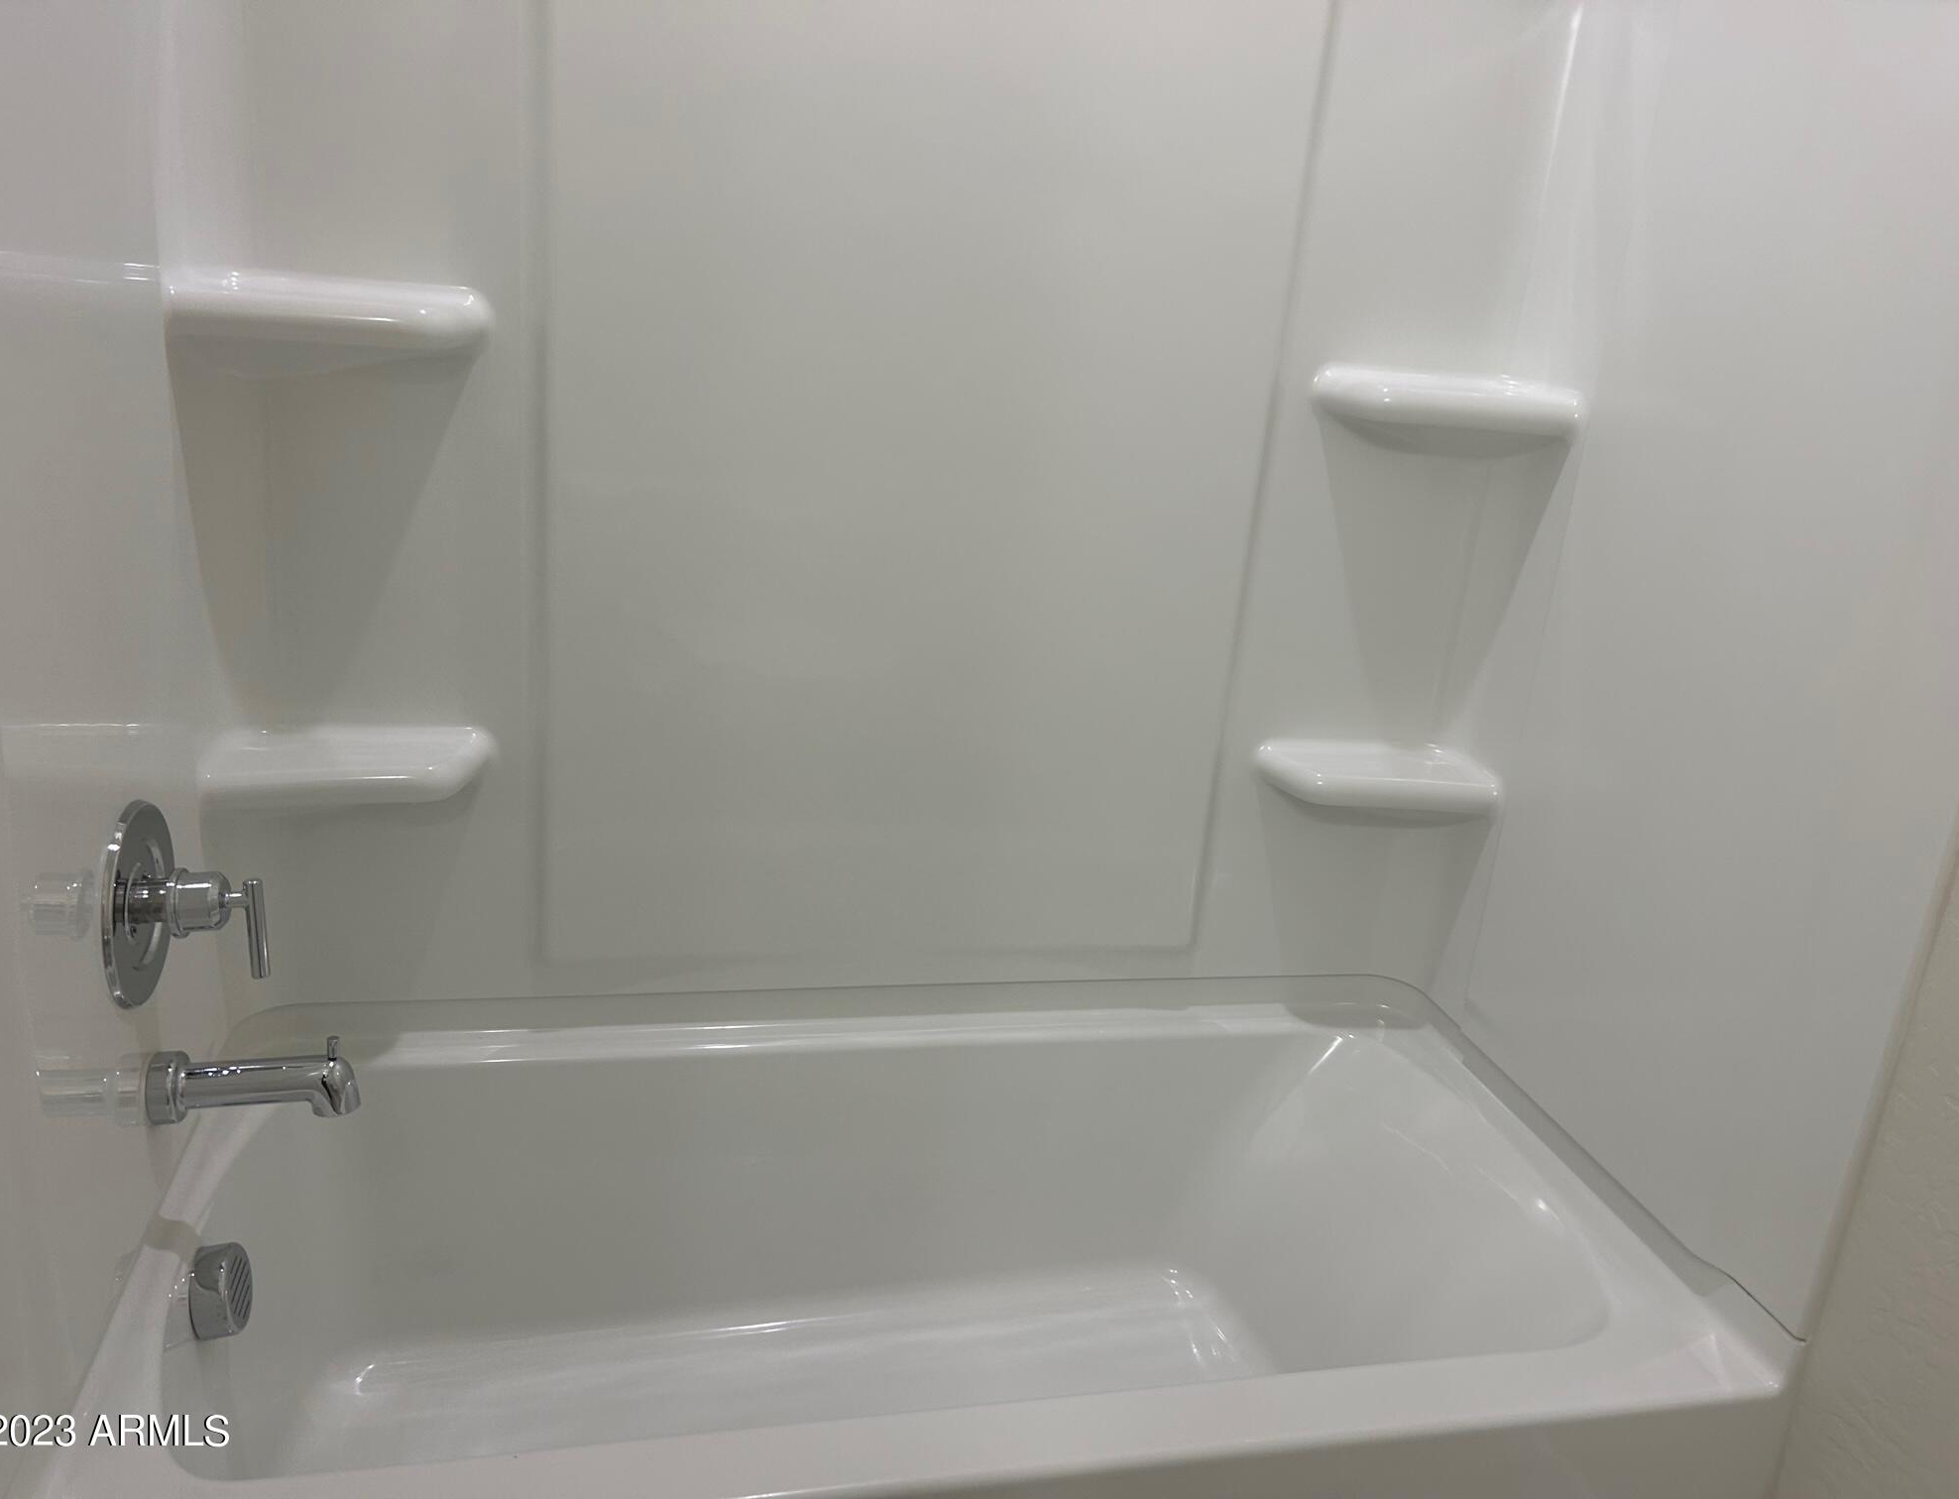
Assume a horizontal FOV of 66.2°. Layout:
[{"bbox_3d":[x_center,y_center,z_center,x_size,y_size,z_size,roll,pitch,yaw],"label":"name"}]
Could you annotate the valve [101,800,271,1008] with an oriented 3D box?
[{"bbox_3d":[-0.682,0.132,1.319,0.106,0.180,0.180,1,19,-14],"label":"valve"}]

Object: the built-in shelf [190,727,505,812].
[{"bbox_3d":[-0.647,0.015,1.554,0.266,0.036,0.159,1,19,-14],"label":"built-in shelf"}]

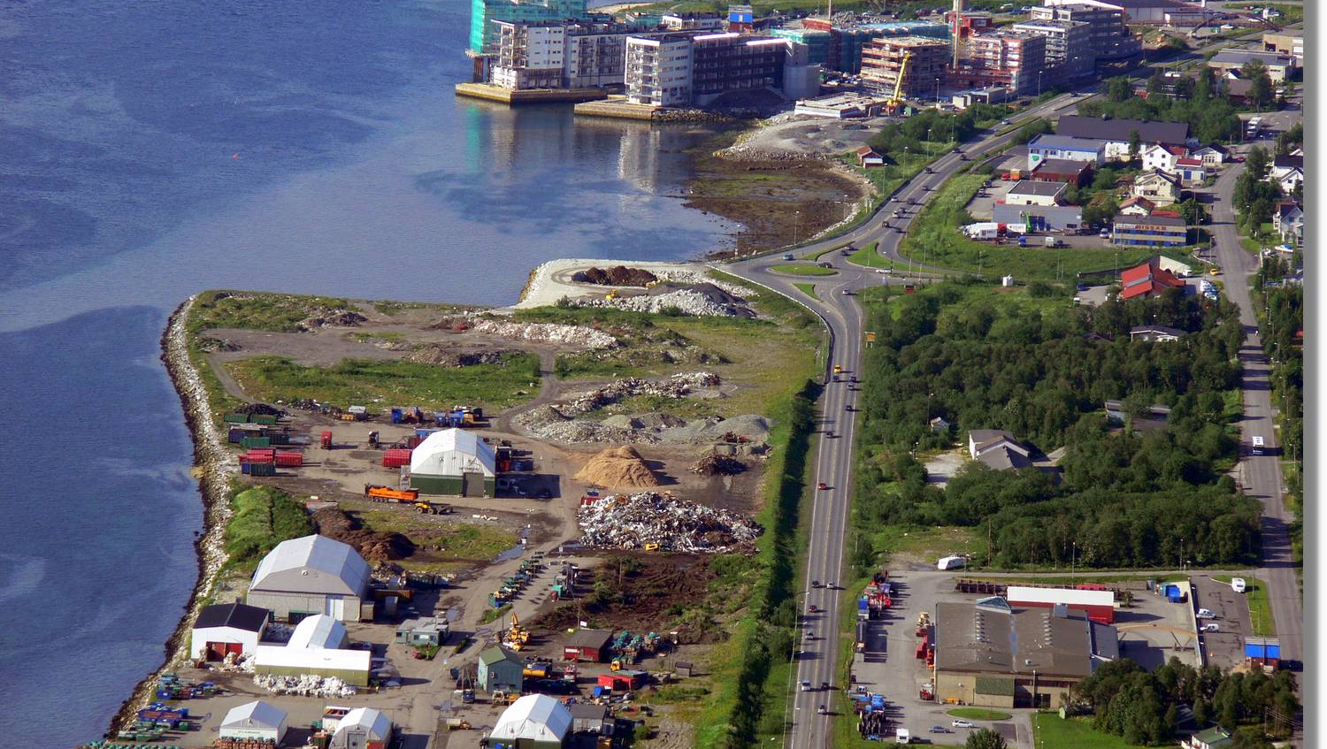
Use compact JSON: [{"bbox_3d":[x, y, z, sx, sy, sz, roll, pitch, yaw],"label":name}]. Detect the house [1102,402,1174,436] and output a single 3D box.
[{"bbox_3d":[115.790,10.870,2863.030,15.000,6.000,11.000,5,9,17],"label":"house"}]

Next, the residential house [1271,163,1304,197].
[{"bbox_3d":[182.627,-56.315,3405.891,9.800,7.600,11.000,3,8,0],"label":"residential house"}]

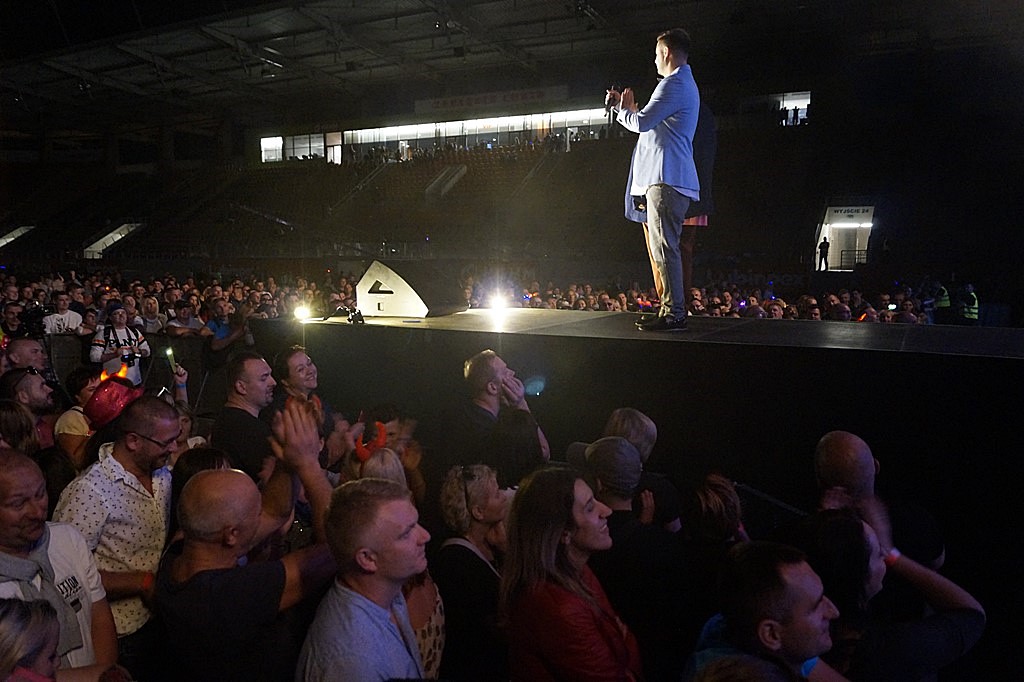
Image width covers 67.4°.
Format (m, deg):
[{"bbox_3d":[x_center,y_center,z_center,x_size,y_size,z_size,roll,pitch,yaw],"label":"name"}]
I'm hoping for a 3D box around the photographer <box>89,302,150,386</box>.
[{"bbox_3d":[-3.867,0.503,7.661,0.620,1.770,0.480,-3,8,-30],"label":"photographer"}]

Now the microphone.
[{"bbox_3d":[0.613,-1.467,4.704,0.050,0.240,0.050,17,-25,8],"label":"microphone"}]

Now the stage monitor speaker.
[{"bbox_3d":[-0.730,-0.406,5.736,0.530,0.390,0.760,2,7,15],"label":"stage monitor speaker"}]

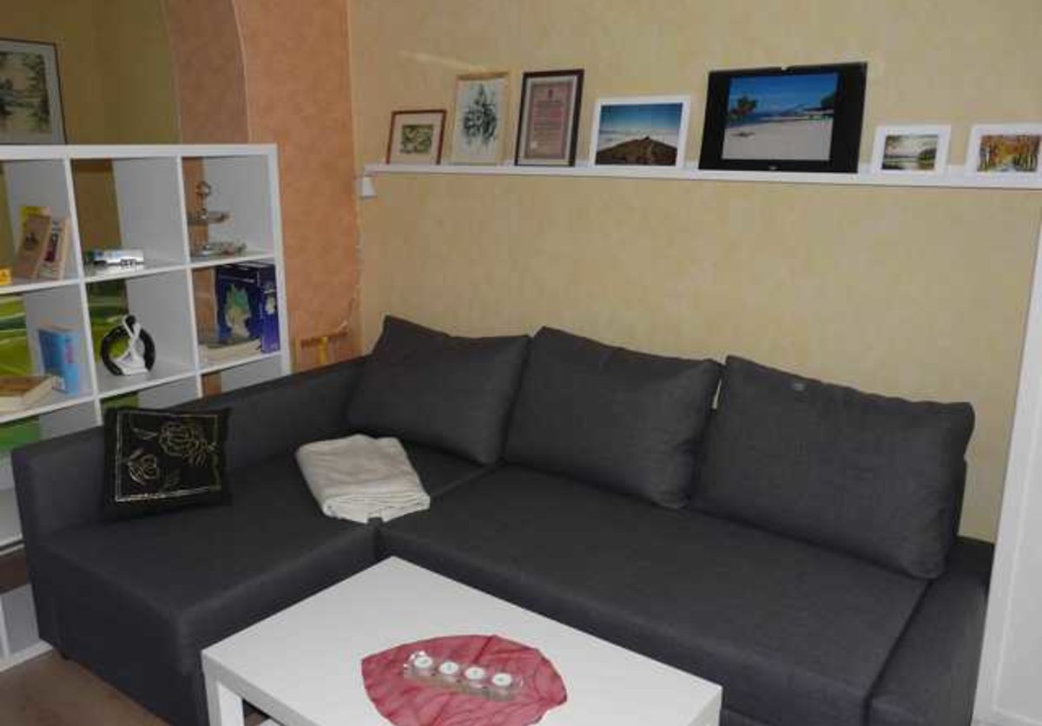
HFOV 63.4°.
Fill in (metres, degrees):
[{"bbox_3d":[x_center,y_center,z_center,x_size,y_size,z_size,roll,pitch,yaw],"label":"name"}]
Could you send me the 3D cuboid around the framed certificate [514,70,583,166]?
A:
[{"bbox_3d":[0.097,-0.813,2.830,0.244,0.320,0.020,10,9,35],"label":"framed certificate"}]

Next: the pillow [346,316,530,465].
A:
[{"bbox_3d":[-0.305,0.064,3.053,0.663,0.416,0.198,10,3,35],"label":"pillow"}]

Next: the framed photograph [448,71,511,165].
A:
[{"bbox_3d":[-0.143,-0.857,3.002,0.243,0.327,0.020,10,9,35],"label":"framed photograph"}]

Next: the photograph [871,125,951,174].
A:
[{"bbox_3d":[1.016,-0.545,2.196,0.177,0.134,0.022,10,5,35],"label":"photograph"}]

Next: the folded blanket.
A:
[{"bbox_3d":[-0.507,0.358,2.640,0.327,0.059,0.495,-5,15,-18],"label":"folded blanket"}]

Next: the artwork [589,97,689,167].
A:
[{"bbox_3d":[0.375,-0.713,2.643,0.333,0.230,0.022,10,8,35],"label":"artwork"}]

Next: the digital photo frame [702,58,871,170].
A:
[{"bbox_3d":[0.733,-0.678,2.375,0.452,0.289,0.035,10,10,35],"label":"digital photo frame"}]

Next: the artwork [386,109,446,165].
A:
[{"bbox_3d":[-0.391,-0.844,3.195,0.278,0.210,0.020,10,7,35],"label":"artwork"}]

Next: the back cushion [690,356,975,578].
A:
[{"bbox_3d":[0.807,0.245,2.280,0.673,0.431,0.198,10,3,35],"label":"back cushion"}]

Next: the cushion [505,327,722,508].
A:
[{"bbox_3d":[0.266,0.147,2.669,0.653,0.431,0.198,10,3,35],"label":"cushion"}]

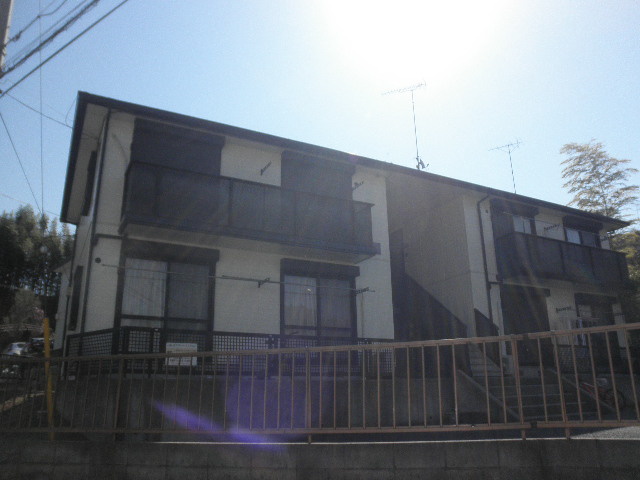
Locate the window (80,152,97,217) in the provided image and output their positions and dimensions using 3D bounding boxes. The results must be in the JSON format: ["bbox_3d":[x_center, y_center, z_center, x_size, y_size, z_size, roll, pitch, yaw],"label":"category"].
[{"bbox_3d":[-5.633,-1.315,12.630,0.113,1.257,1.545,8,-17,-27],"label":"window"}]

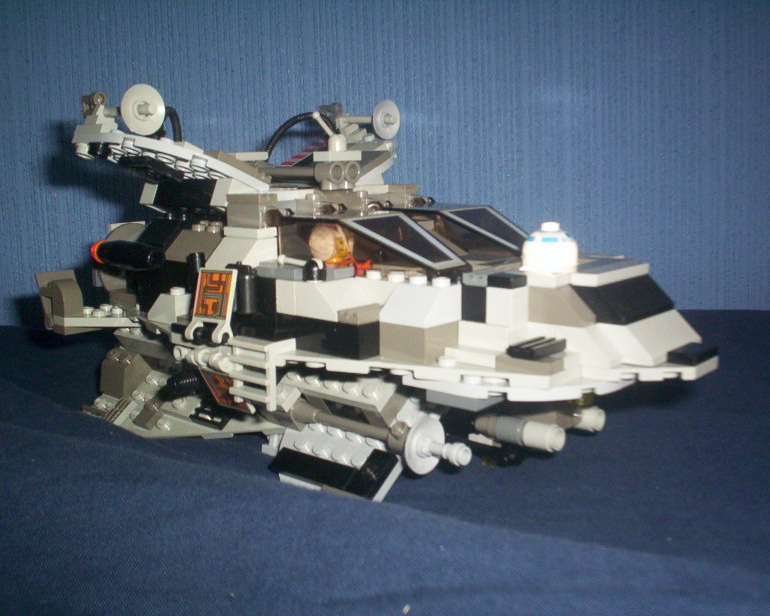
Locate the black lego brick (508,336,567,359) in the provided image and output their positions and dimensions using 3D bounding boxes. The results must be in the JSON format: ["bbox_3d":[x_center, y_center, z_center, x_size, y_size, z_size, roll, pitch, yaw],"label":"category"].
[{"bbox_3d":[0.039,0.010,0.230,0.008,0.003,0.015,7,13,39],"label":"black lego brick"}]

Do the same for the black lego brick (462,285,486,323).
[{"bbox_3d":[0.027,-0.002,0.245,0.008,0.010,0.008,7,12,39],"label":"black lego brick"}]

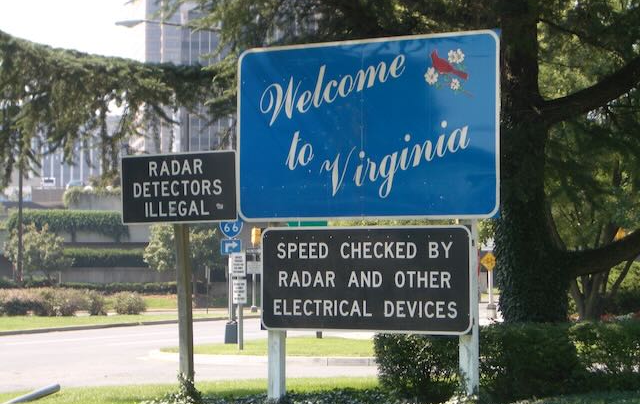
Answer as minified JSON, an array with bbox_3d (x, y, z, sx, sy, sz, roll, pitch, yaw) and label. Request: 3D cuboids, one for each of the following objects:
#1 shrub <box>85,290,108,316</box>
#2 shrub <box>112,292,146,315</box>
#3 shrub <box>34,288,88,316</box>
[{"bbox_3d":[-8.380,3.805,61.000,0.950,1.000,0.950,0,-2,0],"label":"shrub"},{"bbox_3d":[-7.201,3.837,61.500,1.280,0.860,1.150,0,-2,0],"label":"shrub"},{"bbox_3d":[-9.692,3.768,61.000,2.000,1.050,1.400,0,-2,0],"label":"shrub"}]

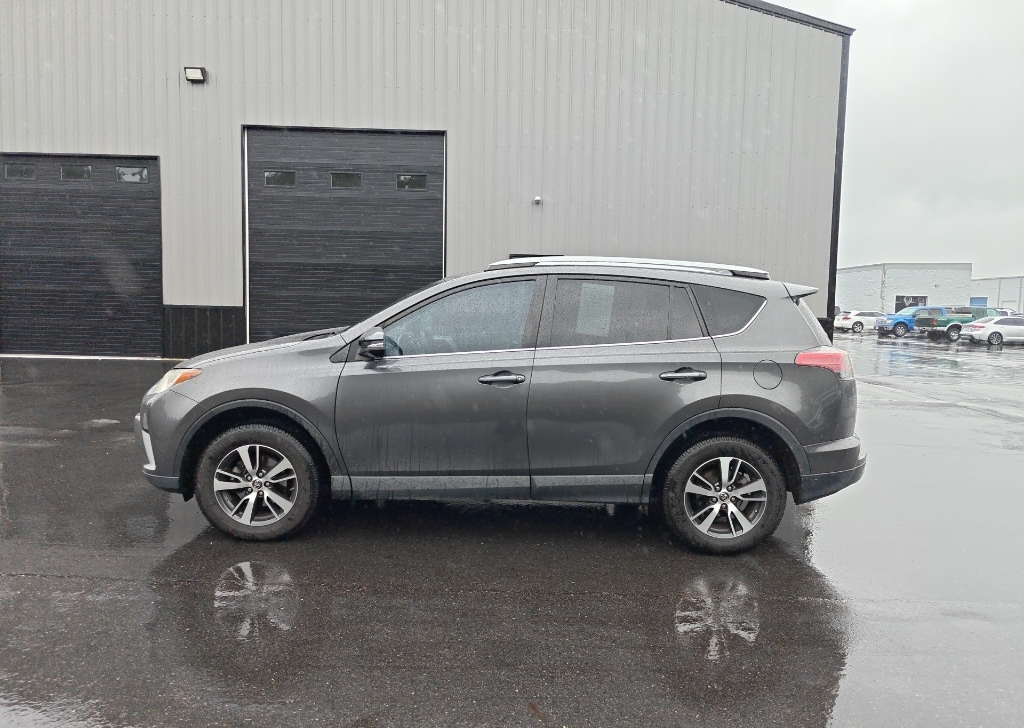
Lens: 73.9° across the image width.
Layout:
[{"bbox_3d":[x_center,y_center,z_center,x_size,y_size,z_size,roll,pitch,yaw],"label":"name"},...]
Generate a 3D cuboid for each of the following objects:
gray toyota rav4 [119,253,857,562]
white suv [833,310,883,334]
[{"bbox_3d":[-0.095,0.153,4.725,4.610,1.705,1.870,1,5,0],"label":"gray toyota rav4"},{"bbox_3d":[25.990,-3.050,49.300,4.800,1.610,1.900,1,5,0],"label":"white suv"}]

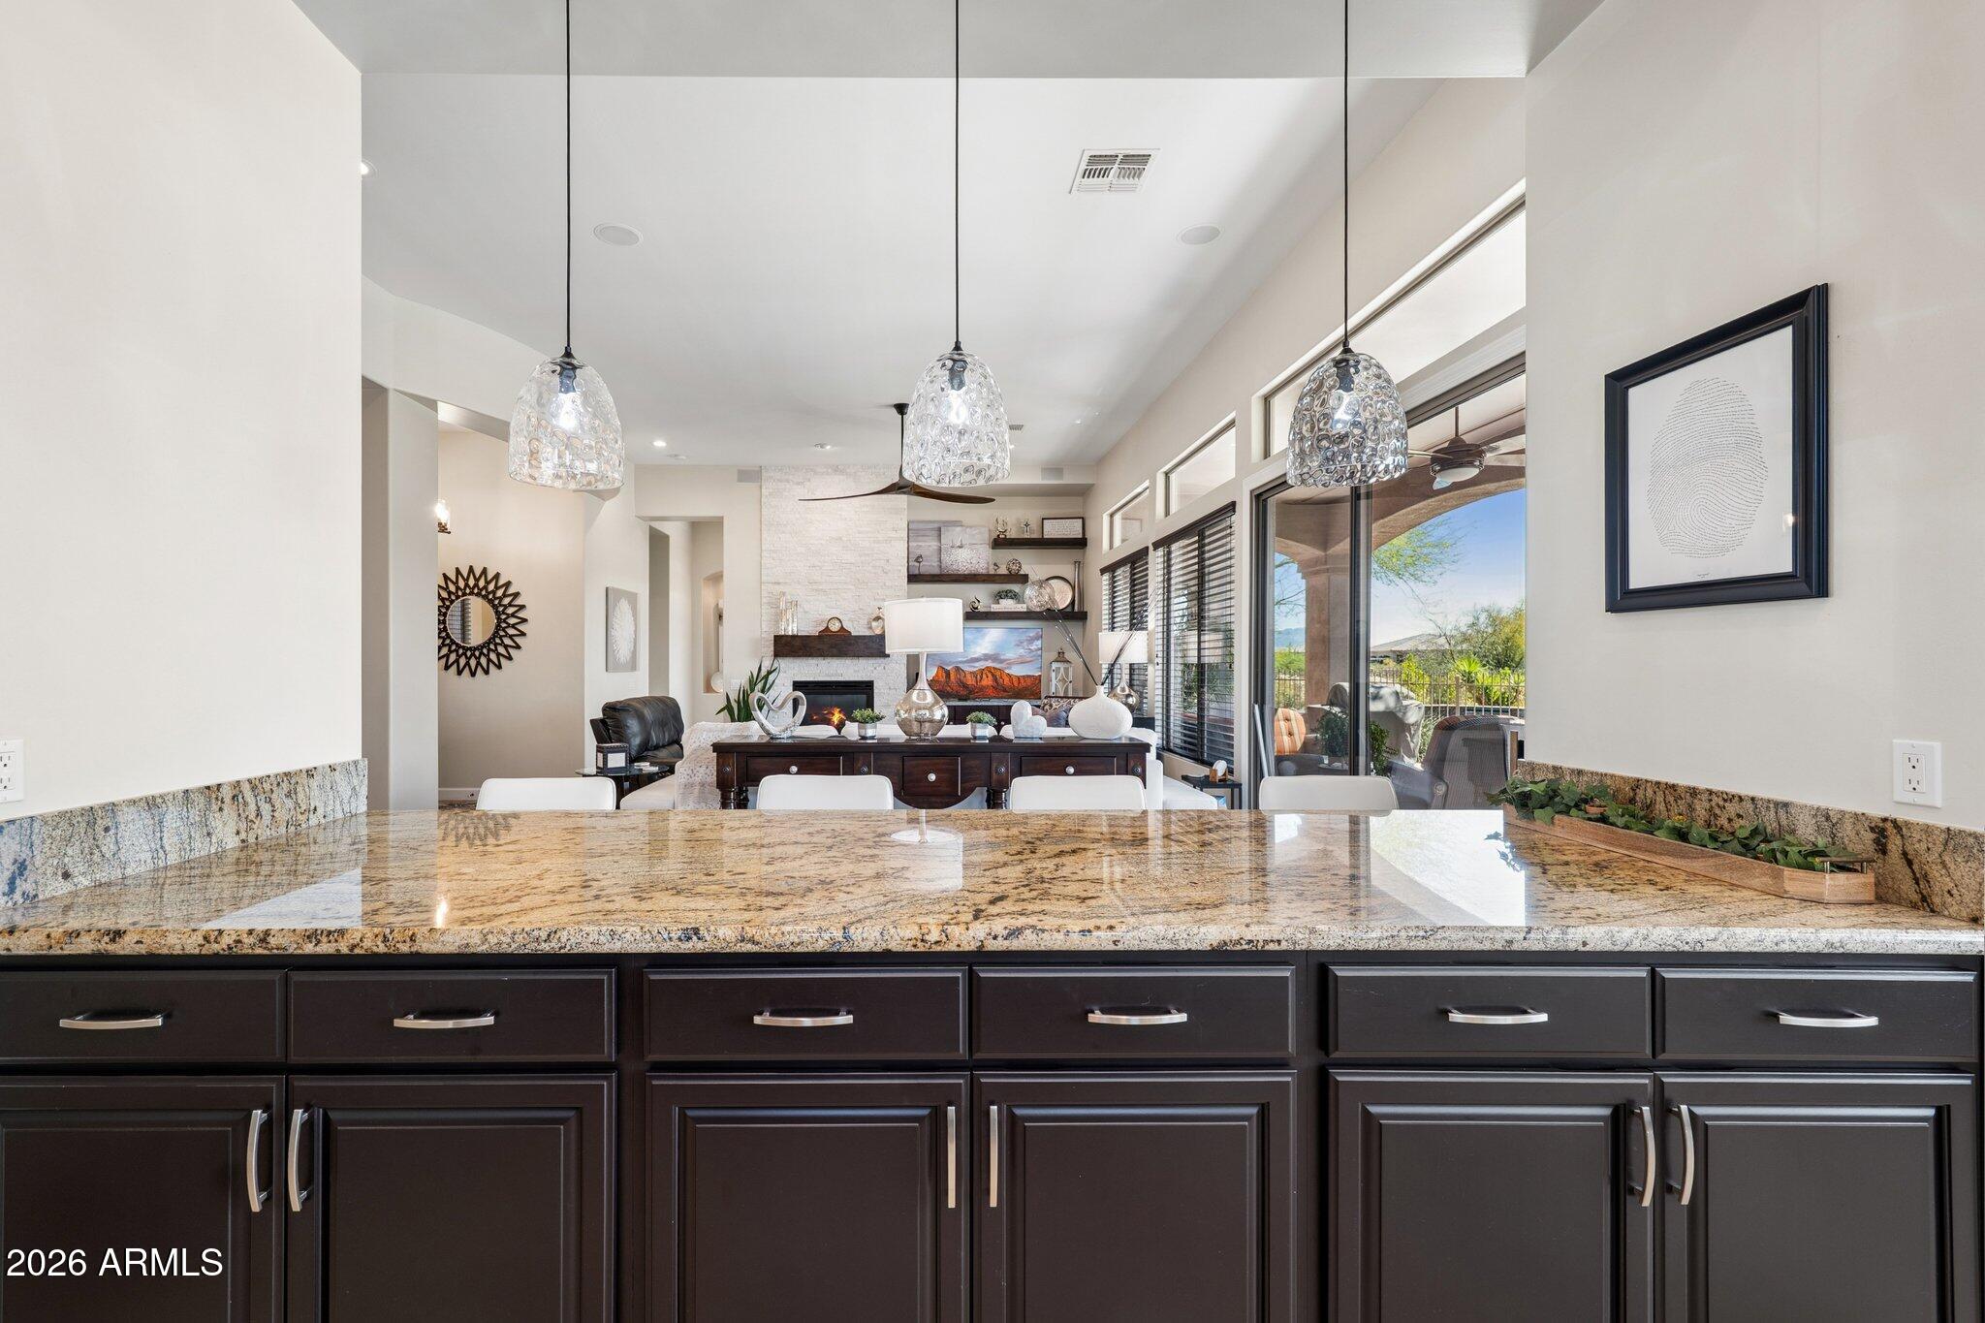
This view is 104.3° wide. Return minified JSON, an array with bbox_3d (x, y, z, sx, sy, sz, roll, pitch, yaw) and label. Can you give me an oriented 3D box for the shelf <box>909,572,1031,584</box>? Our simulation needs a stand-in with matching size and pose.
[{"bbox_3d":[-0.300,-1.024,9.620,1.480,0.105,0.270,0,0,0],"label":"shelf"}]

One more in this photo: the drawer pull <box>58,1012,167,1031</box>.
[{"bbox_3d":[-1.460,0.601,1.289,0.164,0.013,0.034,0,0,0],"label":"drawer pull"}]

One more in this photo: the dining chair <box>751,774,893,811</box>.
[{"bbox_3d":[-0.552,0.870,2.440,0.470,0.975,0.510,0,0,-2],"label":"dining chair"}]

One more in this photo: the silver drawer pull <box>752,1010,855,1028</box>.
[{"bbox_3d":[-0.312,0.596,1.289,0.164,0.013,0.034,0,0,0],"label":"silver drawer pull"}]

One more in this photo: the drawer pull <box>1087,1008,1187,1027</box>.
[{"bbox_3d":[0.242,0.595,1.289,0.164,0.013,0.034,0,0,0],"label":"drawer pull"}]

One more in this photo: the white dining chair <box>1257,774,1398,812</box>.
[{"bbox_3d":[1.118,0.864,2.330,0.465,0.980,0.500,0,0,0],"label":"white dining chair"}]

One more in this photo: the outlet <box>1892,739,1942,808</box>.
[{"bbox_3d":[1.645,0.199,1.373,0.007,0.115,0.071,0,0,-5],"label":"outlet"}]

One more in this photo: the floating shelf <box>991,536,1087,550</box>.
[{"bbox_3d":[0.588,-1.445,9.500,1.130,0.097,0.250,0,0,-2],"label":"floating shelf"}]

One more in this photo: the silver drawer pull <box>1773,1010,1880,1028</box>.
[{"bbox_3d":[1.372,0.592,1.280,0.164,0.014,0.036,0,0,0],"label":"silver drawer pull"}]

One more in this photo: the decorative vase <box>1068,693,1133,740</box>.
[{"bbox_3d":[0.606,0.285,4.290,0.358,0.292,0.358,0,0,0],"label":"decorative vase"}]

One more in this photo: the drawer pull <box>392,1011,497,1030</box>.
[{"bbox_3d":[-0.908,0.601,1.289,0.164,0.013,0.034,0,0,0],"label":"drawer pull"}]

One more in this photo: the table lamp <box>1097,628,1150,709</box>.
[{"bbox_3d":[1.168,0.090,6.850,0.435,0.785,0.435,0,0,0],"label":"table lamp"}]

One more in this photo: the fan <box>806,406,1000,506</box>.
[{"bbox_3d":[-0.840,-1.890,6.820,1.900,0.800,1.750,0,0,0],"label":"fan"}]

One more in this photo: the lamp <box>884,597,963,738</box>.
[{"bbox_3d":[-0.371,0.029,4.200,0.430,0.762,0.430,0,0,0],"label":"lamp"}]

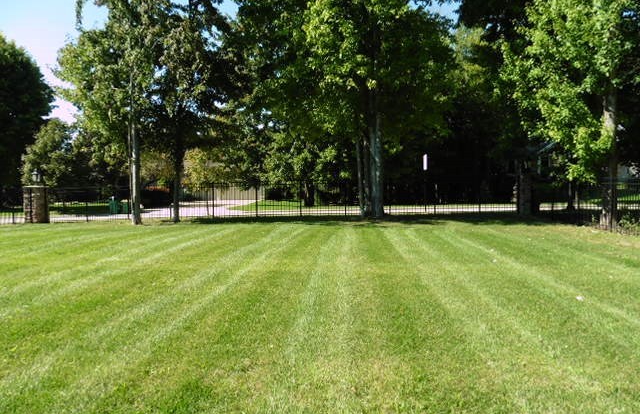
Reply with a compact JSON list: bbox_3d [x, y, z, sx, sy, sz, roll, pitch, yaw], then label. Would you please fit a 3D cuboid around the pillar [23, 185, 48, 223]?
[{"bbox_3d":[-12.253,-0.117,19.150,0.660,1.600,0.660,-1,3,3],"label":"pillar"}]

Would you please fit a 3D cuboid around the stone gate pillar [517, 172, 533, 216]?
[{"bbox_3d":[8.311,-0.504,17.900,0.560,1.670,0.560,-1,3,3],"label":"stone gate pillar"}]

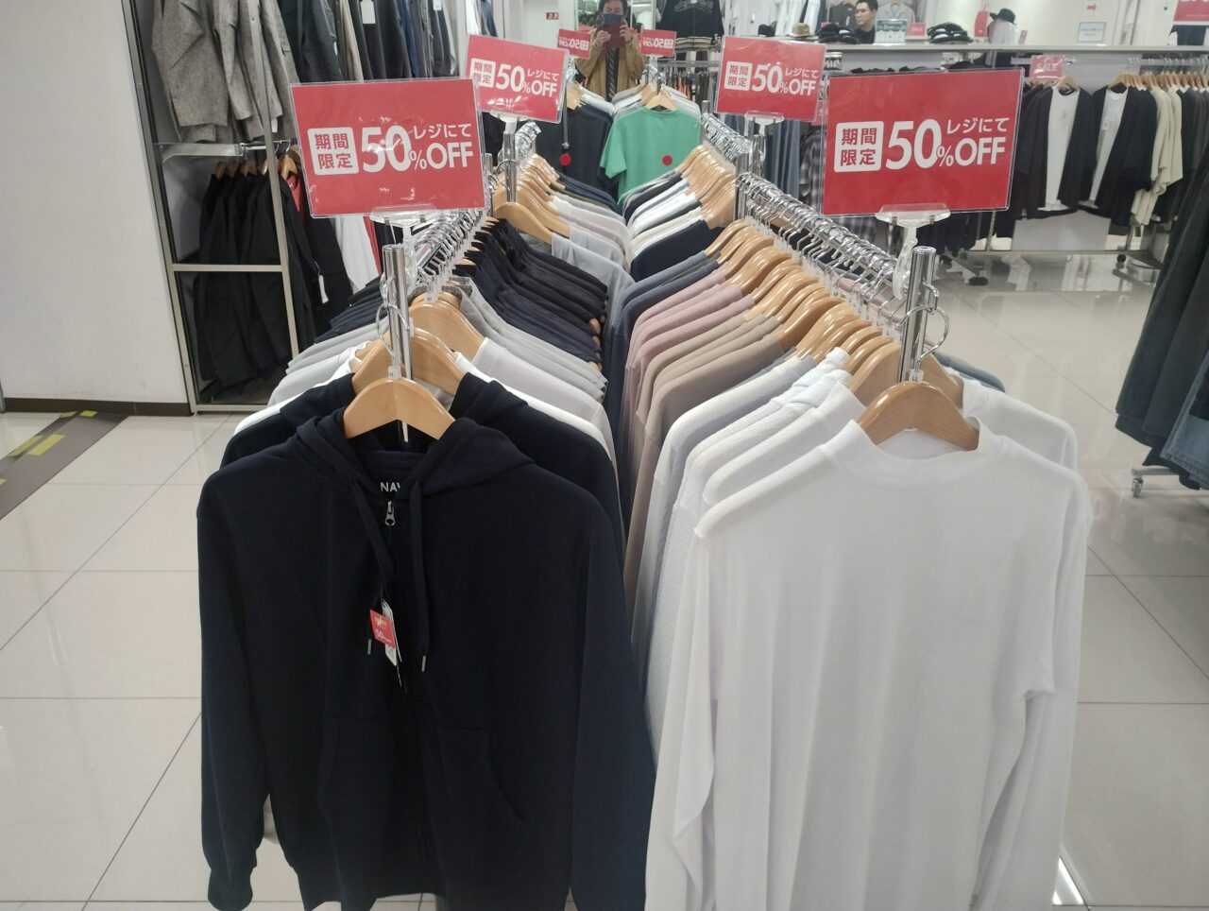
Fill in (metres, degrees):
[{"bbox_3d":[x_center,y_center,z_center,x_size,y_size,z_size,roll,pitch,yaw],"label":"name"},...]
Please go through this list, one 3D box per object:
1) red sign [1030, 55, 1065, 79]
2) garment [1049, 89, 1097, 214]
[{"bbox_3d":[2.666,-2.333,5.891,0.207,0.138,0.012,0,11,1],"label":"red sign"},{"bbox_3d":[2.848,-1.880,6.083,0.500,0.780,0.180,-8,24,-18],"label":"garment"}]

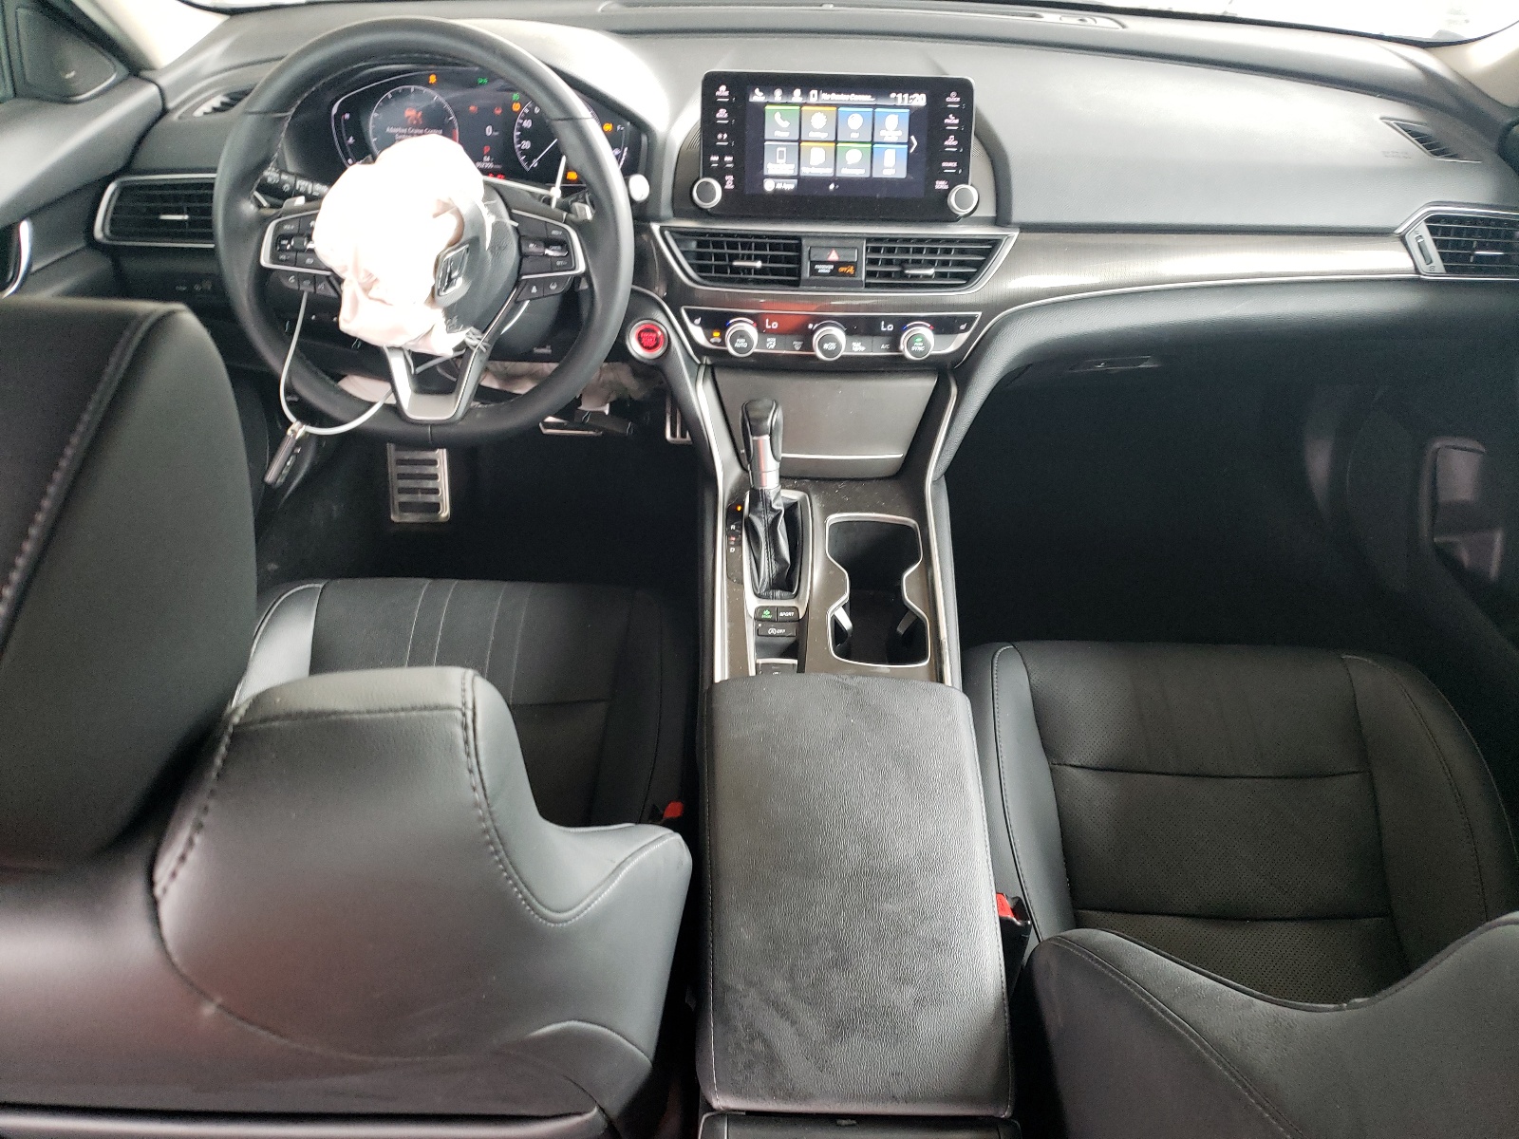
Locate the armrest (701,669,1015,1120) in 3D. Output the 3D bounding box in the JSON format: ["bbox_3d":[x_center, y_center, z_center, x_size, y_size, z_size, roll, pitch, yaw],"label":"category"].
[{"bbox_3d":[0.059,0.218,0.808,0.208,0.055,0.315,1,45,0],"label":"armrest"}]

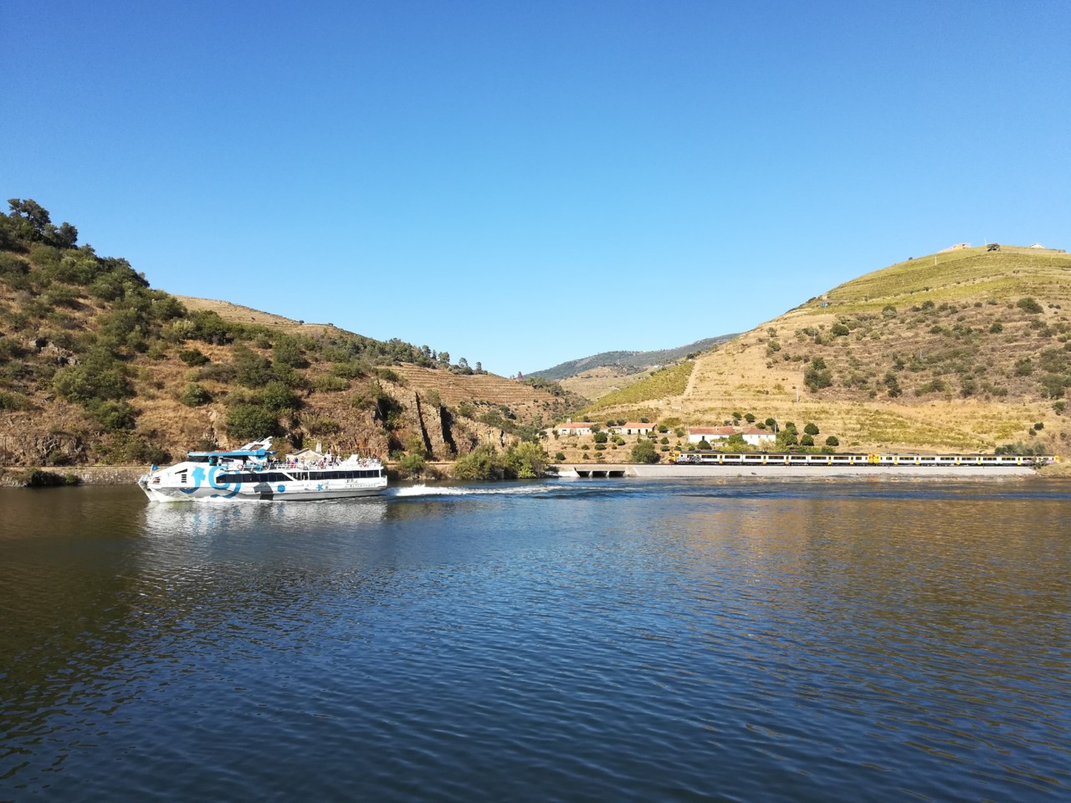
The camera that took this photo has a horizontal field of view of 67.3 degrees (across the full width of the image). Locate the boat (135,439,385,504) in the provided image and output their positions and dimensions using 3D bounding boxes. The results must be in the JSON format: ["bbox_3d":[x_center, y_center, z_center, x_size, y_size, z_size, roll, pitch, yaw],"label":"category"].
[{"bbox_3d":[-39.428,9.501,118.890,34.800,9.100,8.000,3,-5,-37],"label":"boat"}]

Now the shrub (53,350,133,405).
[{"bbox_3d":[-102.990,-5.540,187.000,16.360,12.840,13.000,2,-4,-29],"label":"shrub"}]

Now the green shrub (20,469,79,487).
[{"bbox_3d":[-96.443,15.228,160.000,11.000,3.600,5.000,2,-4,-31],"label":"green shrub"}]

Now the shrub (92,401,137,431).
[{"bbox_3d":[-93.040,3.050,178.000,8.860,6.670,8.000,2,-4,-28],"label":"shrub"}]

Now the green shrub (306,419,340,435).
[{"bbox_3d":[-54.050,6.500,205.000,8.250,4.260,6.000,1,-4,-15],"label":"green shrub"}]

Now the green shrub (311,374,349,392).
[{"bbox_3d":[-57.710,-5.290,226.000,10.020,5.170,7.500,1,-4,-14],"label":"green shrub"}]

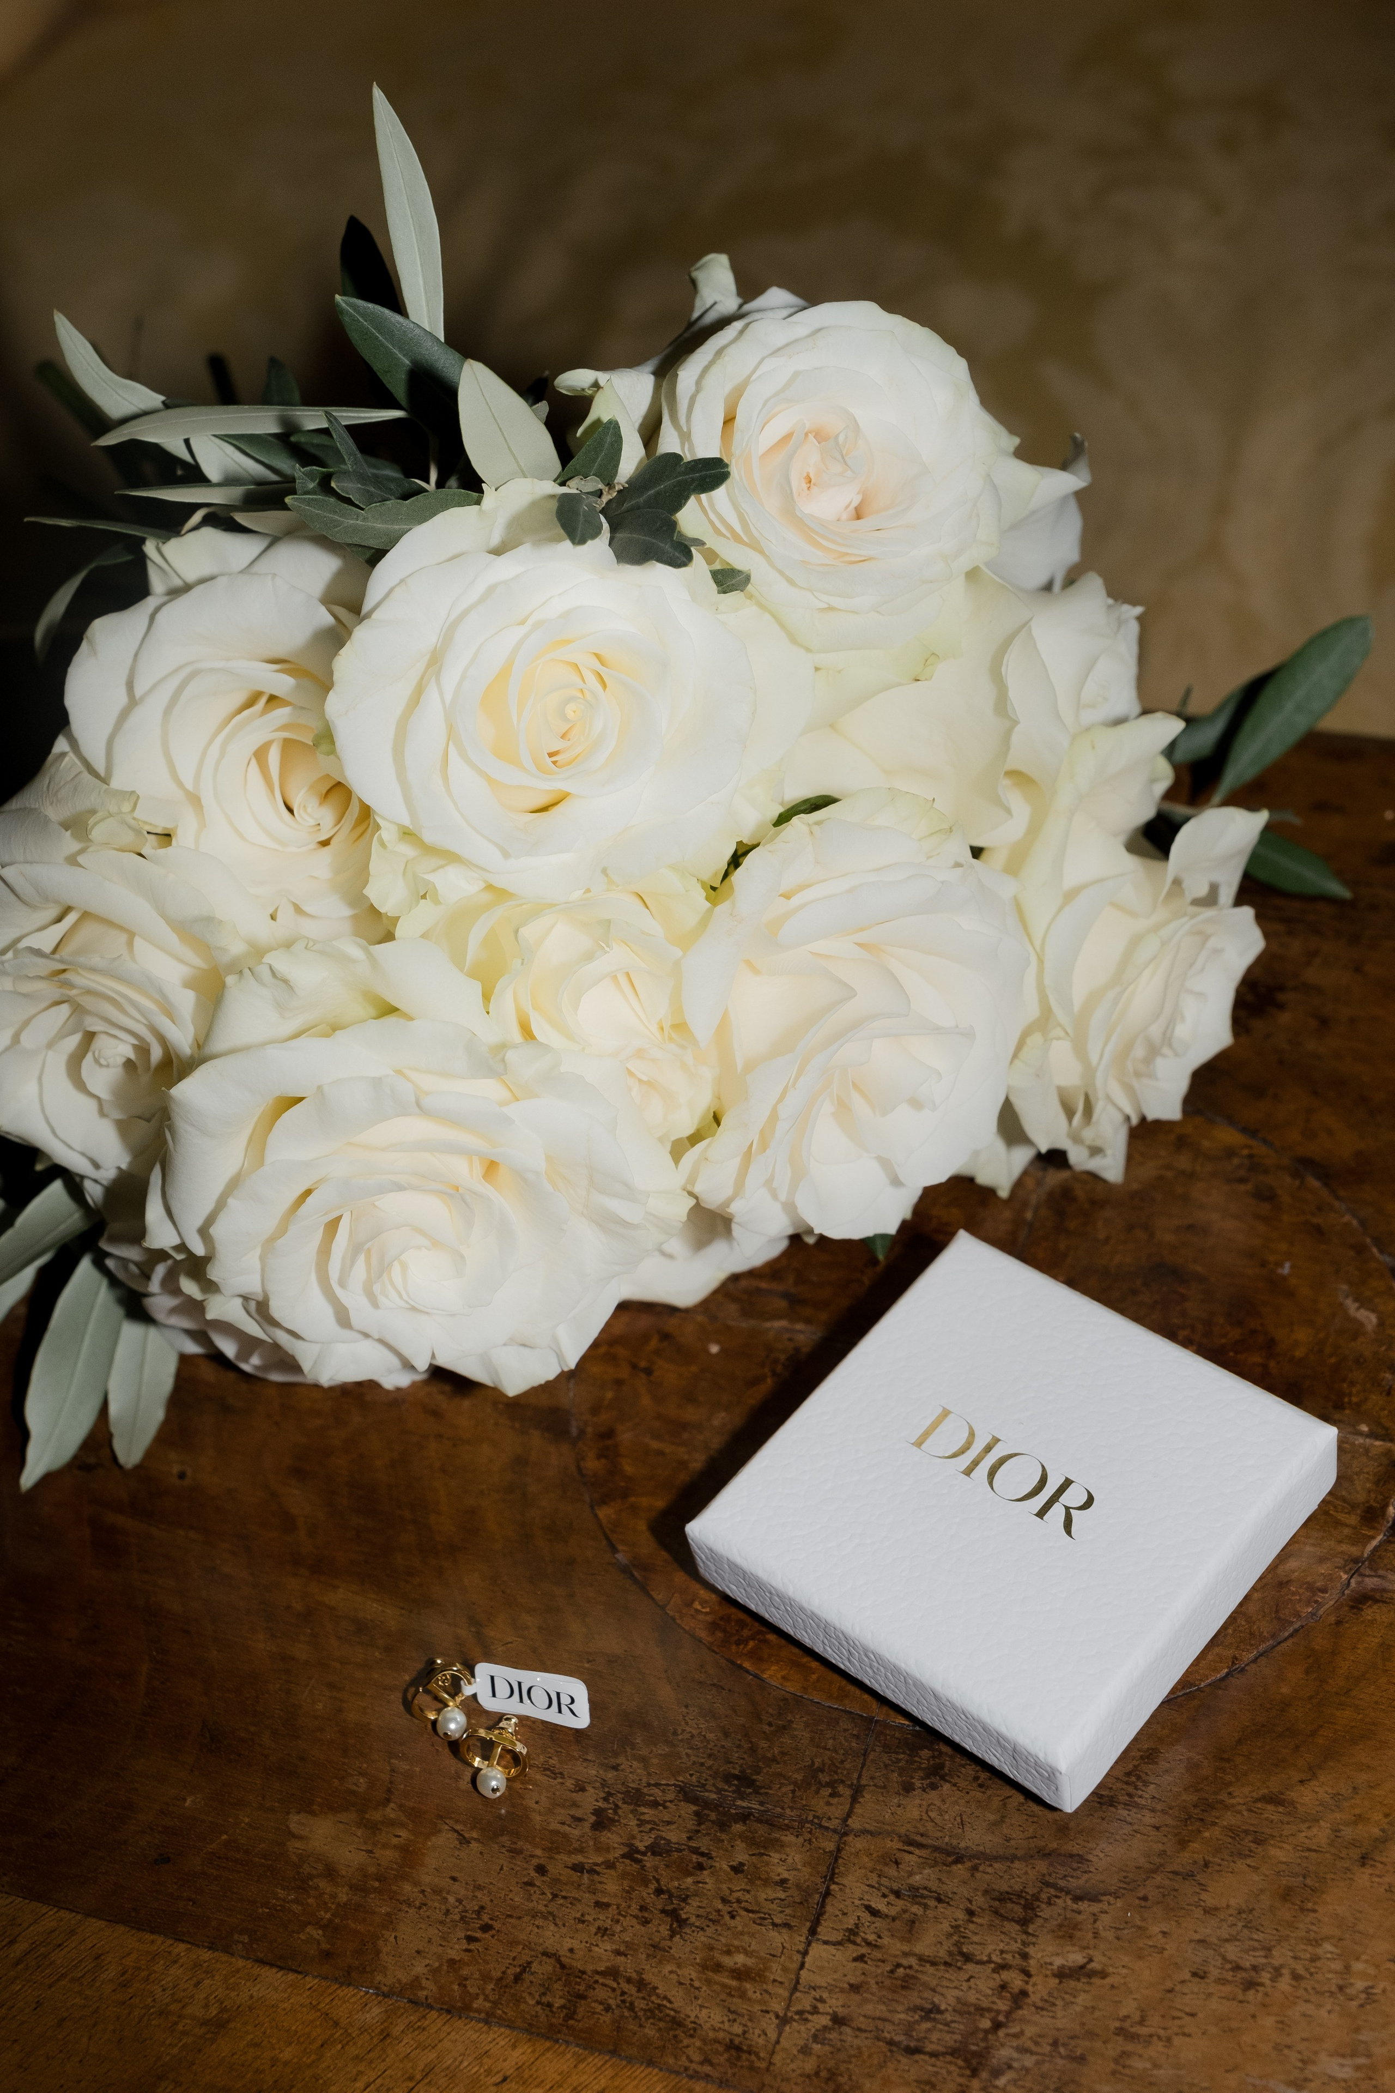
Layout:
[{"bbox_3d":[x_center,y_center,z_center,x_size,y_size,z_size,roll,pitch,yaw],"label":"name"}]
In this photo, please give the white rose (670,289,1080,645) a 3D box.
[{"bbox_3d":[0.039,-0.137,0.668,0.094,0.068,0.082,0,83,1],"label":"white rose"}]

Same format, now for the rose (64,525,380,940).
[{"bbox_3d":[-0.108,-0.072,0.645,0.080,0.090,0.068,0,13,-17],"label":"rose"}]

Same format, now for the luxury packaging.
[{"bbox_3d":[0.065,0.094,0.576,0.095,0.016,0.095,28,57,32],"label":"luxury packaging"}]

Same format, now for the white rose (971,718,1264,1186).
[{"bbox_3d":[0.092,-0.021,0.630,0.074,0.094,0.064,0,13,-41],"label":"white rose"}]

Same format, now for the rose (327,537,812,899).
[{"bbox_3d":[-0.029,-0.073,0.615,0.102,0.066,0.085,0,81,-1],"label":"rose"}]

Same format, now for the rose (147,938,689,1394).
[{"bbox_3d":[-0.057,0.025,0.588,0.110,0.085,0.070,0,23,0],"label":"rose"}]

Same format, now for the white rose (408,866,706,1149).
[{"bbox_3d":[-0.029,-0.009,0.622,0.070,0.066,0.060,0,3,-7],"label":"white rose"}]

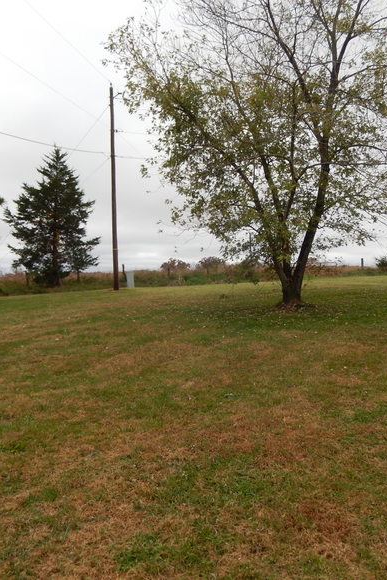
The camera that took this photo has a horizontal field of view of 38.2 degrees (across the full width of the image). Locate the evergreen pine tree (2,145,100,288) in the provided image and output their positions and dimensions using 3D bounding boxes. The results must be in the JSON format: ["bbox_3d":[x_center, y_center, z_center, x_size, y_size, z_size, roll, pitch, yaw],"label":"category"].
[{"bbox_3d":[-7.500,-3.800,29.500,4.950,7.400,4.800,-1,2,0],"label":"evergreen pine tree"}]

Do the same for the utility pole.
[{"bbox_3d":[-3.820,-4.960,27.000,0.320,9.950,0.320,-1,2,0],"label":"utility pole"}]

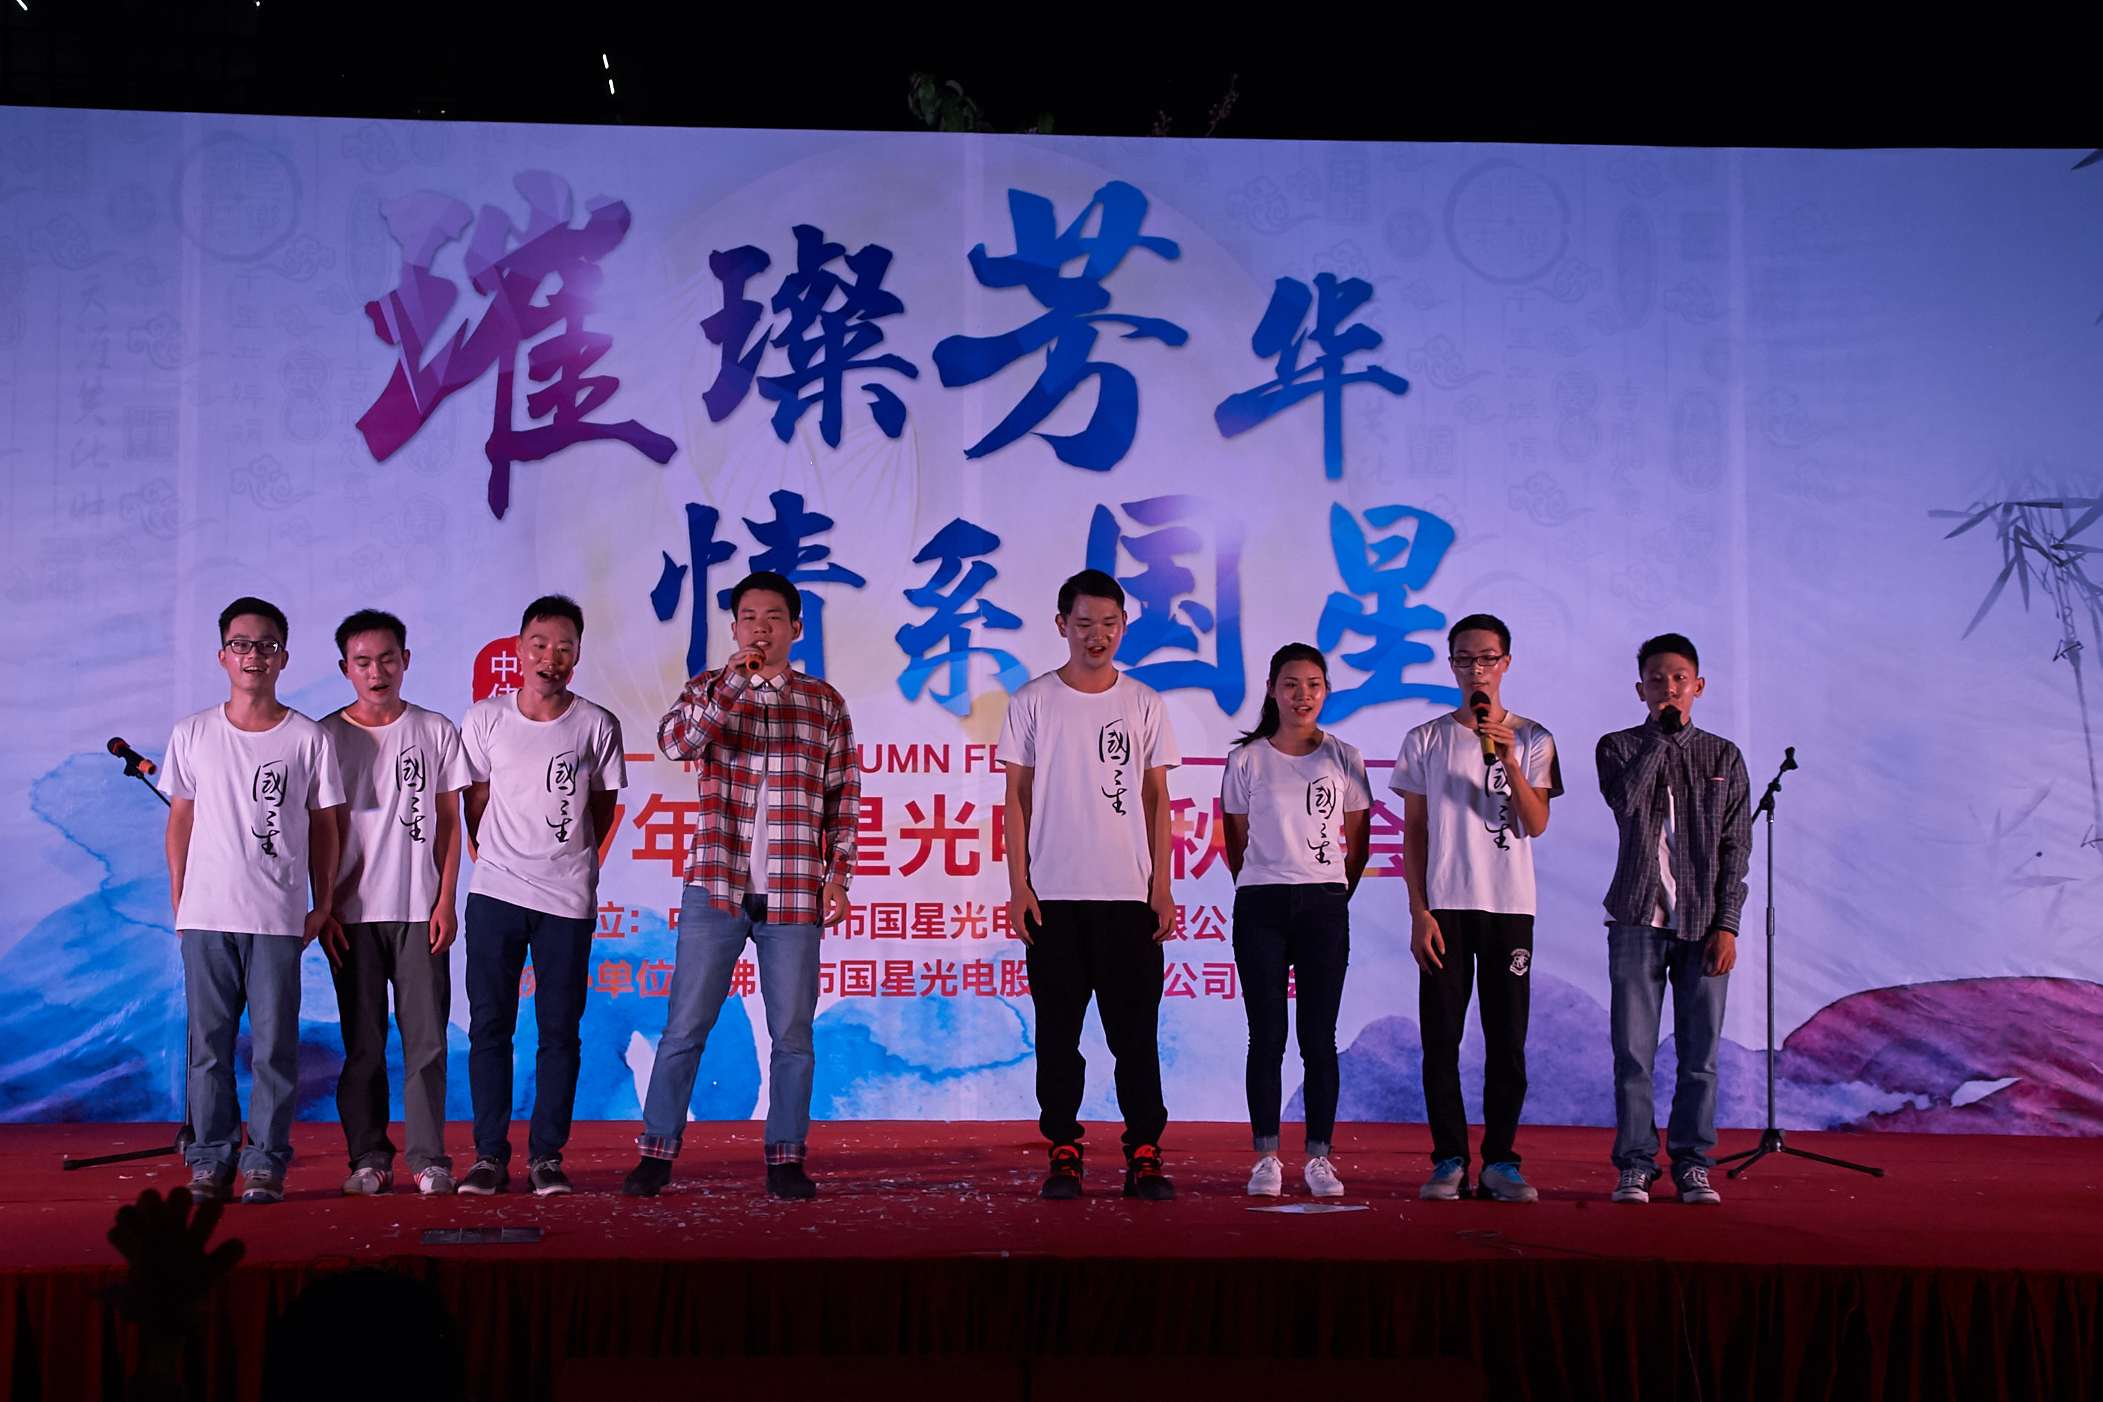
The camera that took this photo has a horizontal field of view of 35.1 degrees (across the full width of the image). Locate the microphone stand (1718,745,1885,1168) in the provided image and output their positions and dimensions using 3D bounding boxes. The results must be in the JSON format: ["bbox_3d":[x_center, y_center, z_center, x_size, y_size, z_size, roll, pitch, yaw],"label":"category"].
[{"bbox_3d":[2.243,0.827,10.661,0.620,1.372,0.575,-4,-5,43],"label":"microphone stand"}]

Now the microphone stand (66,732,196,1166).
[{"bbox_3d":[-2.705,0.843,10.789,0.659,1.347,0.686,-3,-5,35],"label":"microphone stand"}]

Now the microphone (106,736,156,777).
[{"bbox_3d":[-2.997,0.182,10.850,0.235,0.057,0.057,24,11,34],"label":"microphone"}]

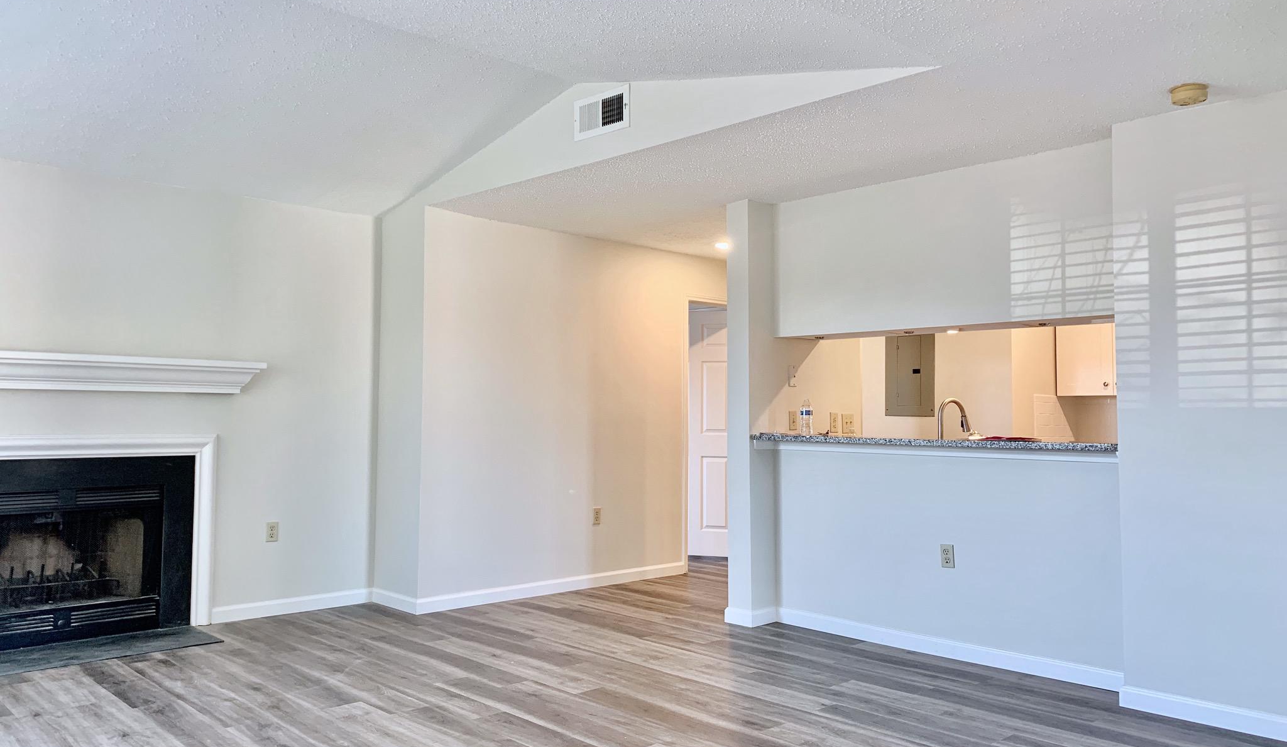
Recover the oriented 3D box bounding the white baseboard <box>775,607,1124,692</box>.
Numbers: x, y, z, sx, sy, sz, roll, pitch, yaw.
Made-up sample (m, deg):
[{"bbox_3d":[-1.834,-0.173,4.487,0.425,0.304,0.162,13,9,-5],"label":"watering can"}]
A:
[{"bbox_3d":[1.454,1.361,4.848,0.016,0.086,1.960,3,-3,-44],"label":"white baseboard"}]

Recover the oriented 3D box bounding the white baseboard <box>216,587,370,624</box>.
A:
[{"bbox_3d":[-2.063,1.374,5.746,0.970,0.086,0.016,3,-3,-44],"label":"white baseboard"}]

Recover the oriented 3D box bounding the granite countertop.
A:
[{"bbox_3d":[1.430,0.344,4.865,0.365,0.034,1.960,3,-3,-44],"label":"granite countertop"}]

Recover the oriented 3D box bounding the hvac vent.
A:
[{"bbox_3d":[-0.209,-1.258,4.685,0.025,0.202,0.406,3,-3,-44],"label":"hvac vent"}]

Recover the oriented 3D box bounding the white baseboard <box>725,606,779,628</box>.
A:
[{"bbox_3d":[0.622,1.383,5.541,0.221,0.086,0.205,3,-3,-44],"label":"white baseboard"}]

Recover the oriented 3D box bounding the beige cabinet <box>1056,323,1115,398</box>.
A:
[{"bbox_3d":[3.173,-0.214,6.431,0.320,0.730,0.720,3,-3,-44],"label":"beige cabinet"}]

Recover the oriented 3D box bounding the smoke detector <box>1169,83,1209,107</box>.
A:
[{"bbox_3d":[2.042,-1.040,3.616,0.128,0.047,0.128,3,-3,-44],"label":"smoke detector"}]

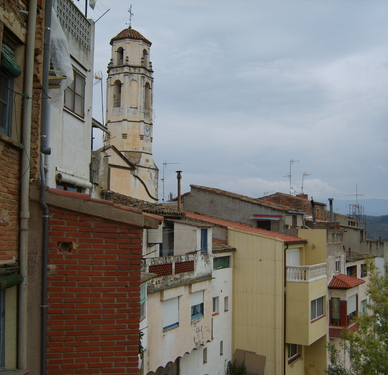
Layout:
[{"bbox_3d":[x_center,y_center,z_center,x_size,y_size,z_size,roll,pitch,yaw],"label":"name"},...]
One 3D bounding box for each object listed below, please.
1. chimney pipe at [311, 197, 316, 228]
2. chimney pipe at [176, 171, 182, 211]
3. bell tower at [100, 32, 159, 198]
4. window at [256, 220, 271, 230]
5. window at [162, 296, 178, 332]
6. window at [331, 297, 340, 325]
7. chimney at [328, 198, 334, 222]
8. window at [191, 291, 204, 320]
[{"bbox_3d":[7.347,1.441,31.000,0.250,1.700,0.250,-2,-5,32],"label":"chimney pipe"},{"bbox_3d":[-0.730,0.180,26.000,0.280,2.050,0.280,1,-4,-7],"label":"chimney pipe"},{"bbox_3d":[-6.194,-6.495,49.000,4.900,18.300,4.900,-1,-4,21],"label":"bell tower"},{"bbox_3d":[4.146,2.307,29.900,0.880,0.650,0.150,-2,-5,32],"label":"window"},{"bbox_3d":[-0.990,5.219,20.824,0.150,1.240,1.250,-2,-5,28],"label":"window"},{"bbox_3d":[7.905,6.934,28.200,0.500,1.570,0.120,-2,-5,32],"label":"window"},{"bbox_3d":[8.575,1.446,31.500,0.320,1.550,0.320,-2,-5,32],"label":"chimney"},{"bbox_3d":[0.123,5.306,22.824,0.150,1.210,1.170,-2,-5,28],"label":"window"}]

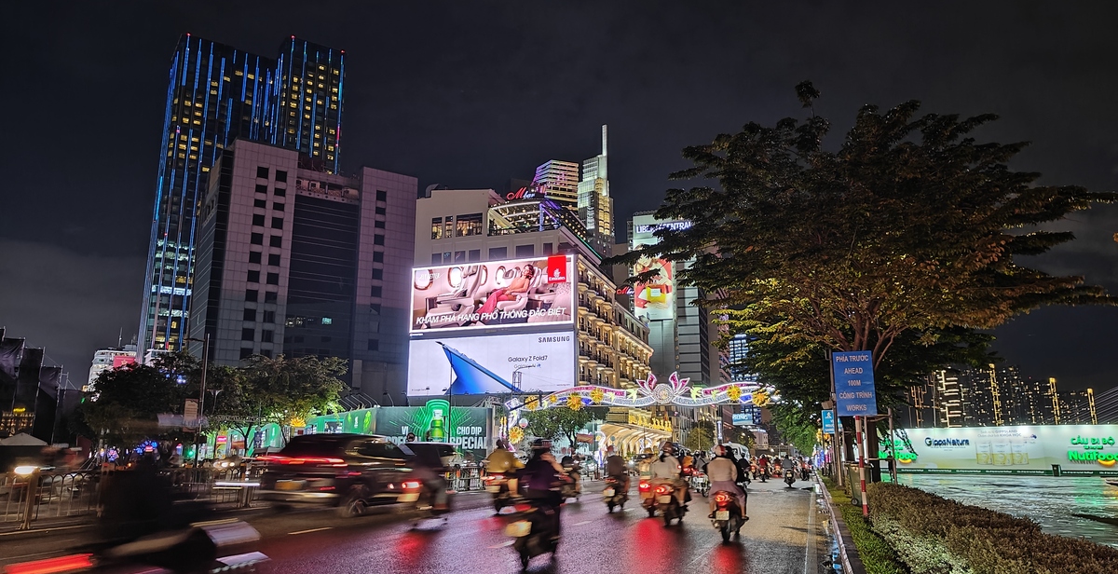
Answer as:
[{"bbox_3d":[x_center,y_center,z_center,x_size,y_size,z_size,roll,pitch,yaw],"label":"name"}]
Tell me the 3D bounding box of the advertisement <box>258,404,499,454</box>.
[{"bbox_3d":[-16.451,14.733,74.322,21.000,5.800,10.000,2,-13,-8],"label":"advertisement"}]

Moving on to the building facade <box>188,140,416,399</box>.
[{"bbox_3d":[-54.661,6.564,167.753,38.500,62.000,30.000,8,-15,-33],"label":"building facade"}]

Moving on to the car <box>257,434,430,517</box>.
[{"bbox_3d":[-4.961,4.655,19.178,1.860,1.730,4.600,-4,-13,18],"label":"car"}]

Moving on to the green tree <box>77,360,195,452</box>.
[{"bbox_3d":[-28.568,8.665,52.119,7.880,8.090,7.480,7,-14,-28],"label":"green tree"}]

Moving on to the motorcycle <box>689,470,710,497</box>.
[{"bbox_3d":[5.057,6.715,26.962,0.680,1.060,1.850,-3,-13,14],"label":"motorcycle"}]

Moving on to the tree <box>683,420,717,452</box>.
[{"bbox_3d":[20.267,22.231,111.018,4.830,6.960,4.590,-2,-13,10],"label":"tree"}]

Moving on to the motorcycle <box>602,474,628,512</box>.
[{"bbox_3d":[1.429,5.028,19.315,0.680,1.060,1.850,-4,-13,18],"label":"motorcycle"}]

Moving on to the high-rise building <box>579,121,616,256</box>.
[{"bbox_3d":[23.943,1.116,477.348,23.000,206.000,24.000,-4,-13,18],"label":"high-rise building"}]

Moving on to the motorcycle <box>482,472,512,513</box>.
[{"bbox_3d":[-1.228,4.992,19.150,0.680,1.060,1.850,-5,-13,20],"label":"motorcycle"}]

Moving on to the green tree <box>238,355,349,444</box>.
[{"bbox_3d":[-19.699,9.283,57.072,8.360,9.010,7.940,4,-13,-18],"label":"green tree"}]

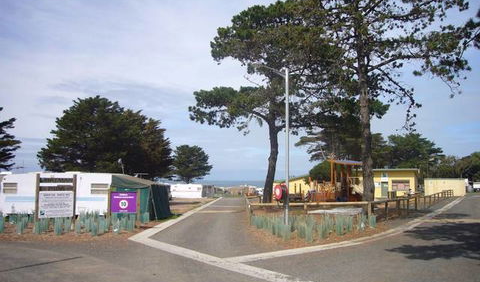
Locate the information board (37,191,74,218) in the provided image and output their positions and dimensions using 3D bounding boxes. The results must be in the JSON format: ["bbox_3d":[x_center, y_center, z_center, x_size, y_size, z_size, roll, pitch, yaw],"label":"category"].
[{"bbox_3d":[-6.610,2.290,14.000,1.160,0.960,0.050,3,-7,-27],"label":"information board"}]

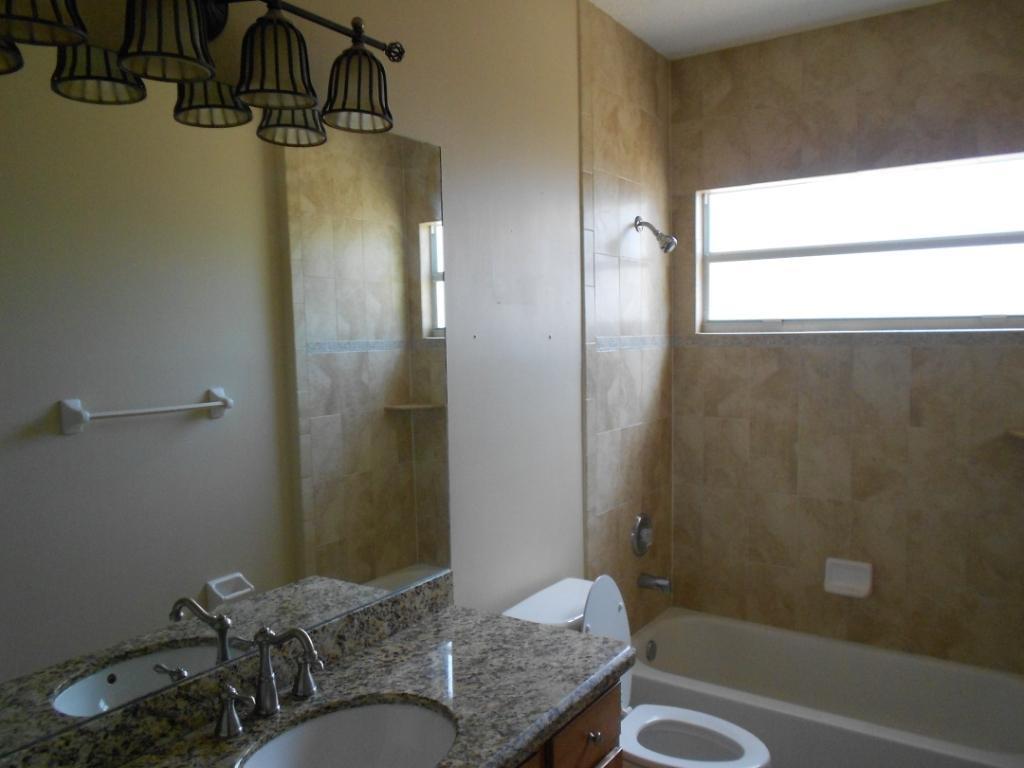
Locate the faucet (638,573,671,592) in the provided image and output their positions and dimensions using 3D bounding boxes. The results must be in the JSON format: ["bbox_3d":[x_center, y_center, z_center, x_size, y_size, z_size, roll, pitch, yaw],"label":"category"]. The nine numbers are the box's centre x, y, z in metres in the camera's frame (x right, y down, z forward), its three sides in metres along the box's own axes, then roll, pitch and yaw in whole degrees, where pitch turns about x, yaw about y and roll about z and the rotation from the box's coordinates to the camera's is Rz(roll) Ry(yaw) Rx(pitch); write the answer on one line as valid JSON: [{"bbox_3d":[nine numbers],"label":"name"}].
[{"bbox_3d":[0.600,0.826,3.192,0.130,0.068,0.058,2,5,34],"label":"faucet"}]

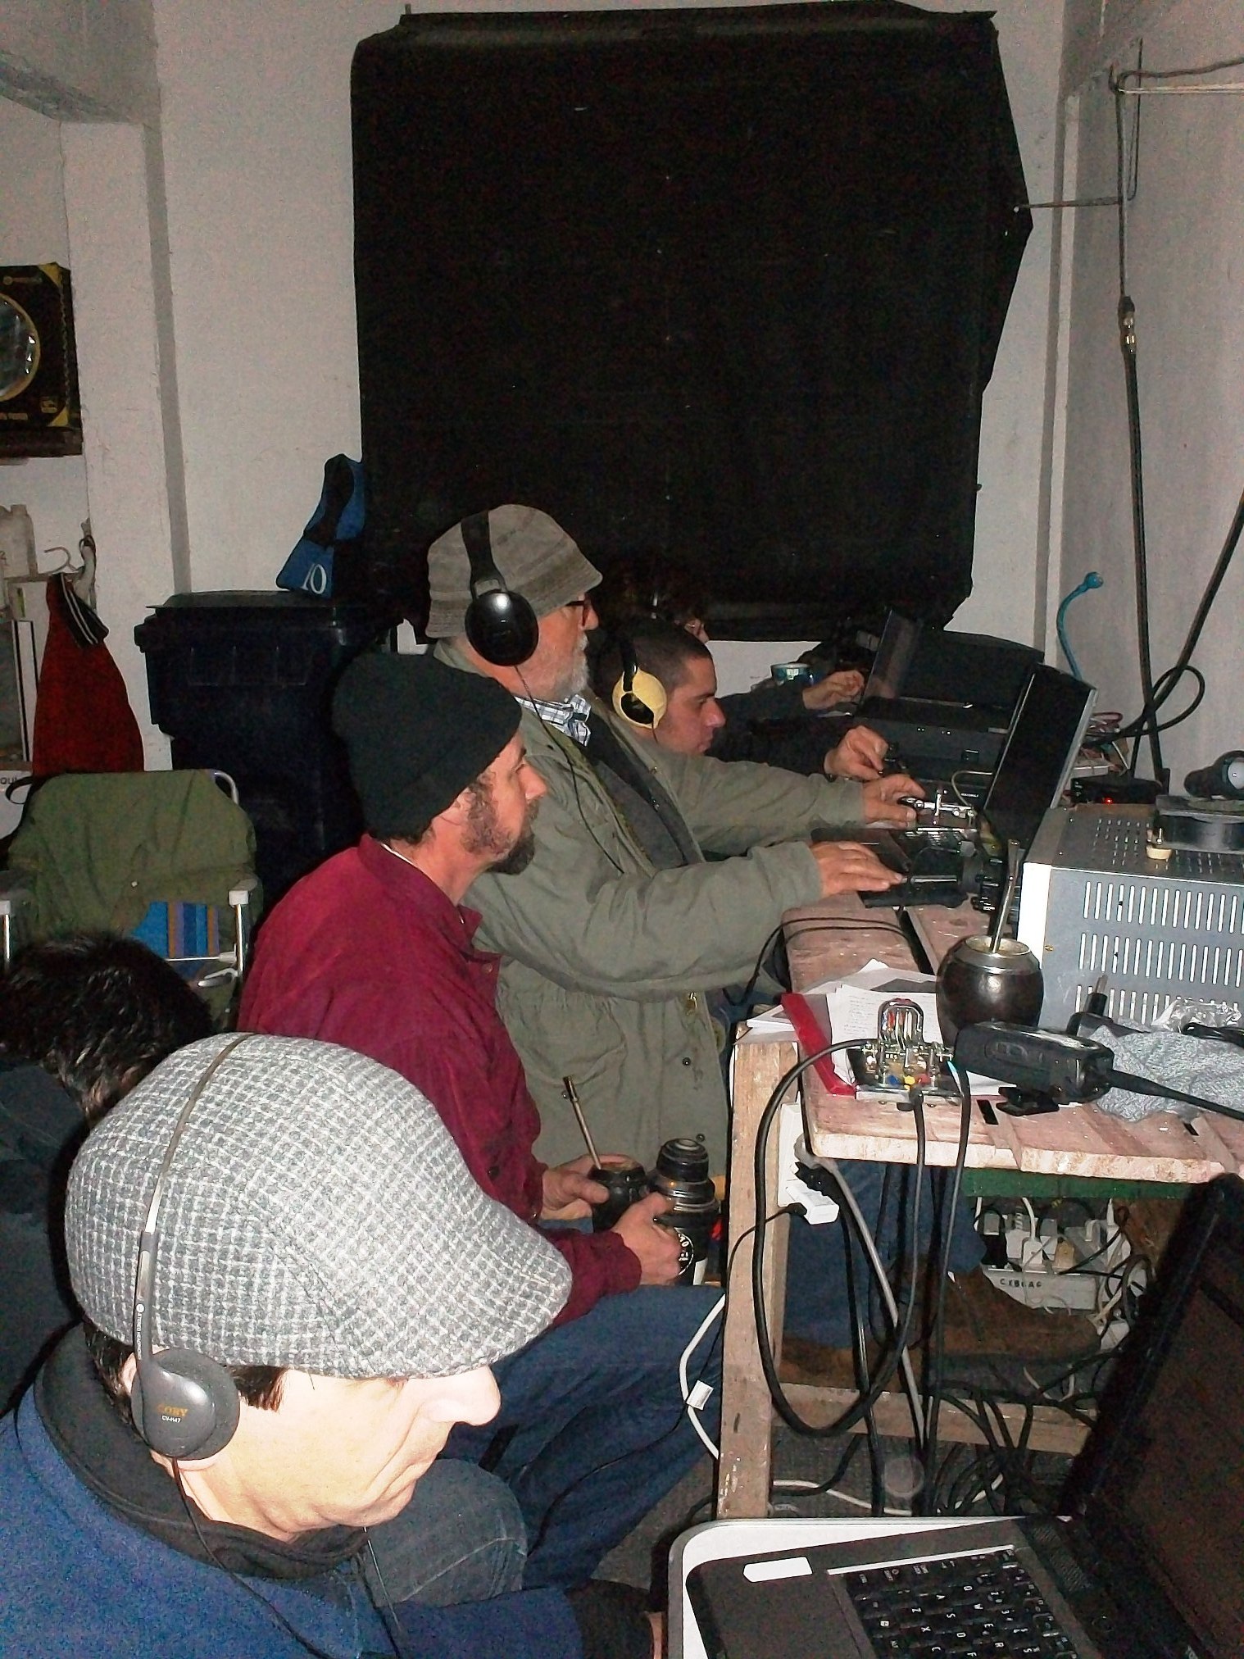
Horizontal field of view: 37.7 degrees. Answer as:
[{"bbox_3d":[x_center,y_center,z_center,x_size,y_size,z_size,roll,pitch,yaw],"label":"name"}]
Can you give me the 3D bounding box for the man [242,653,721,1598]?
[{"bbox_3d":[-0.136,0.394,2.144,0.660,1.220,0.520,-4,14,-13],"label":"man"}]

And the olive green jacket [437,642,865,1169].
[{"bbox_3d":[0.041,0.116,2.561,0.660,0.760,0.580,1,14,6],"label":"olive green jacket"}]

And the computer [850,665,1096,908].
[{"bbox_3d":[0.449,-0.086,2.502,0.310,0.270,0.350,-2,14,-6],"label":"computer"}]

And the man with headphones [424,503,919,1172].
[{"bbox_3d":[0.122,0.183,2.577,0.820,1.290,0.600,1,14,6],"label":"man with headphones"}]

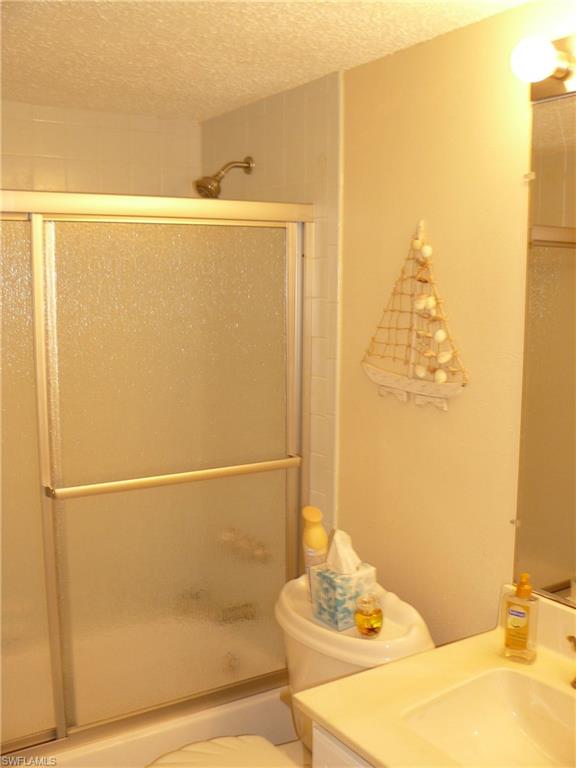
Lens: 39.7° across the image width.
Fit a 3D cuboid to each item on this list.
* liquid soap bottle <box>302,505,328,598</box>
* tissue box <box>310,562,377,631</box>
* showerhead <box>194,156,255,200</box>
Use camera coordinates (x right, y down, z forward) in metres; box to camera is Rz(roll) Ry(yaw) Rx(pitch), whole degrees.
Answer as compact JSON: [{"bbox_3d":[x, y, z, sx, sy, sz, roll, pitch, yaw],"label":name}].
[{"bbox_3d":[0.079,0.441,2.028,0.062,0.245,0.056,-6,5,6],"label":"liquid soap bottle"},{"bbox_3d":[0.135,0.512,1.949,0.111,0.126,0.111,-4,5,-31],"label":"tissue box"},{"bbox_3d":[-0.201,-0.628,2.439,0.187,0.142,0.075,-4,9,-31],"label":"showerhead"}]

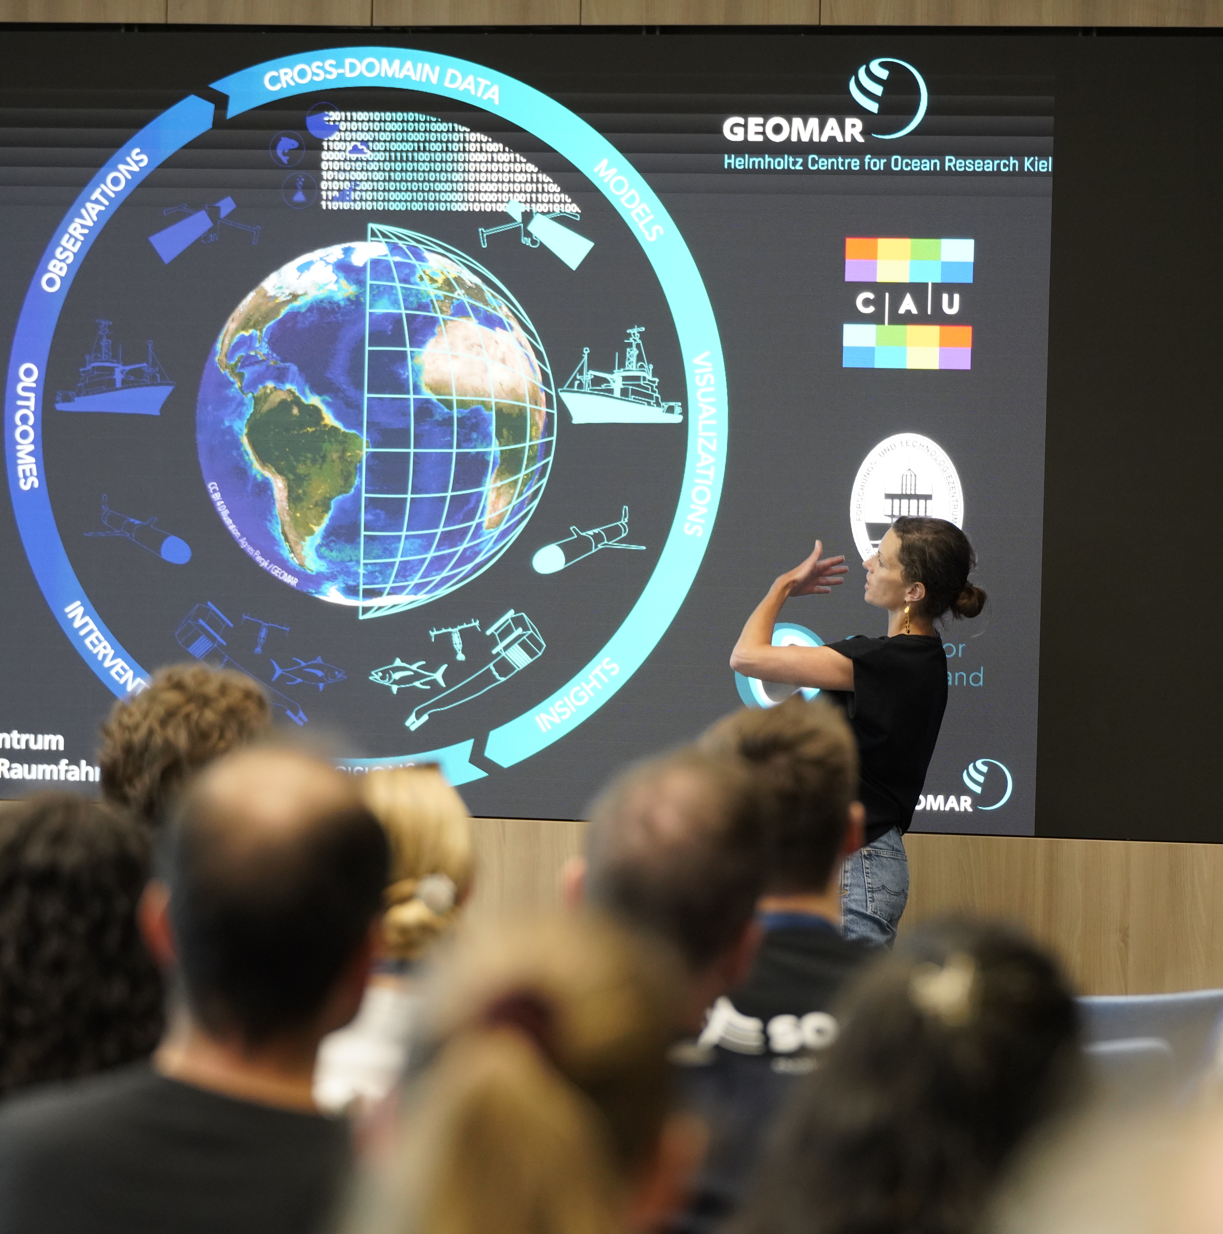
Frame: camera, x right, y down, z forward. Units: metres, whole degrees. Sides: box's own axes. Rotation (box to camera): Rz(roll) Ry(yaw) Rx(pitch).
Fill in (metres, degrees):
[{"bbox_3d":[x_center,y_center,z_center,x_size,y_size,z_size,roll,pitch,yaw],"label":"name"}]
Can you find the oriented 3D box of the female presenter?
[{"bbox_3d":[0.546,0.614,12.503,0.560,1.690,0.500,2,0,20],"label":"female presenter"}]

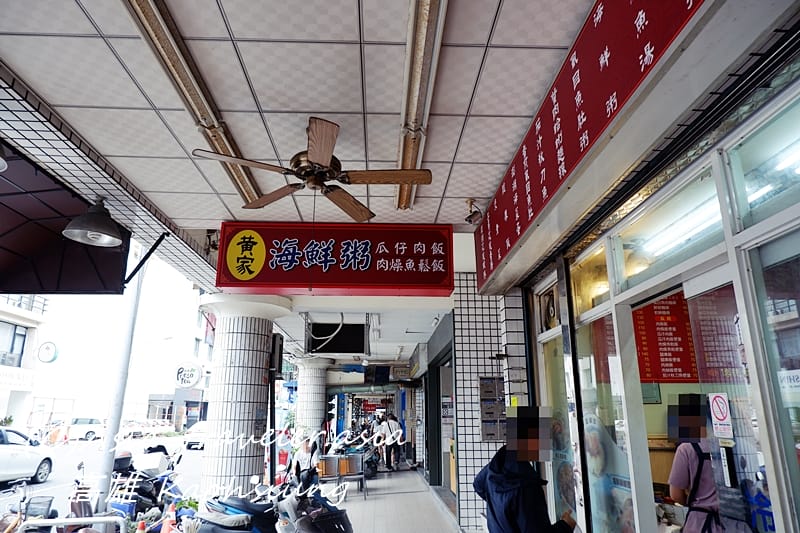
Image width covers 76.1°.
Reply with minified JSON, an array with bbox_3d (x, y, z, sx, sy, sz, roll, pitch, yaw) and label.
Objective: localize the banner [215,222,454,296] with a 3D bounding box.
[{"bbox_3d":[-0.571,-0.057,4.778,2.114,0.607,0.308,1,-16,-2],"label":"banner"}]

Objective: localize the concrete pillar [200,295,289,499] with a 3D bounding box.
[{"bbox_3d":[-2.307,2.028,7.290,1.330,3.060,1.330,0,-16,-2],"label":"concrete pillar"}]

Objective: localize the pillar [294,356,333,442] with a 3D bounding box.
[{"bbox_3d":[-2.619,4.368,15.195,1.320,3.060,1.320,0,-16,-2],"label":"pillar"}]

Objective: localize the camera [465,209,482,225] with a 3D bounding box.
[{"bbox_3d":[0.607,-0.405,4.204,0.125,0.068,0.065,-39,2,-27],"label":"camera"}]

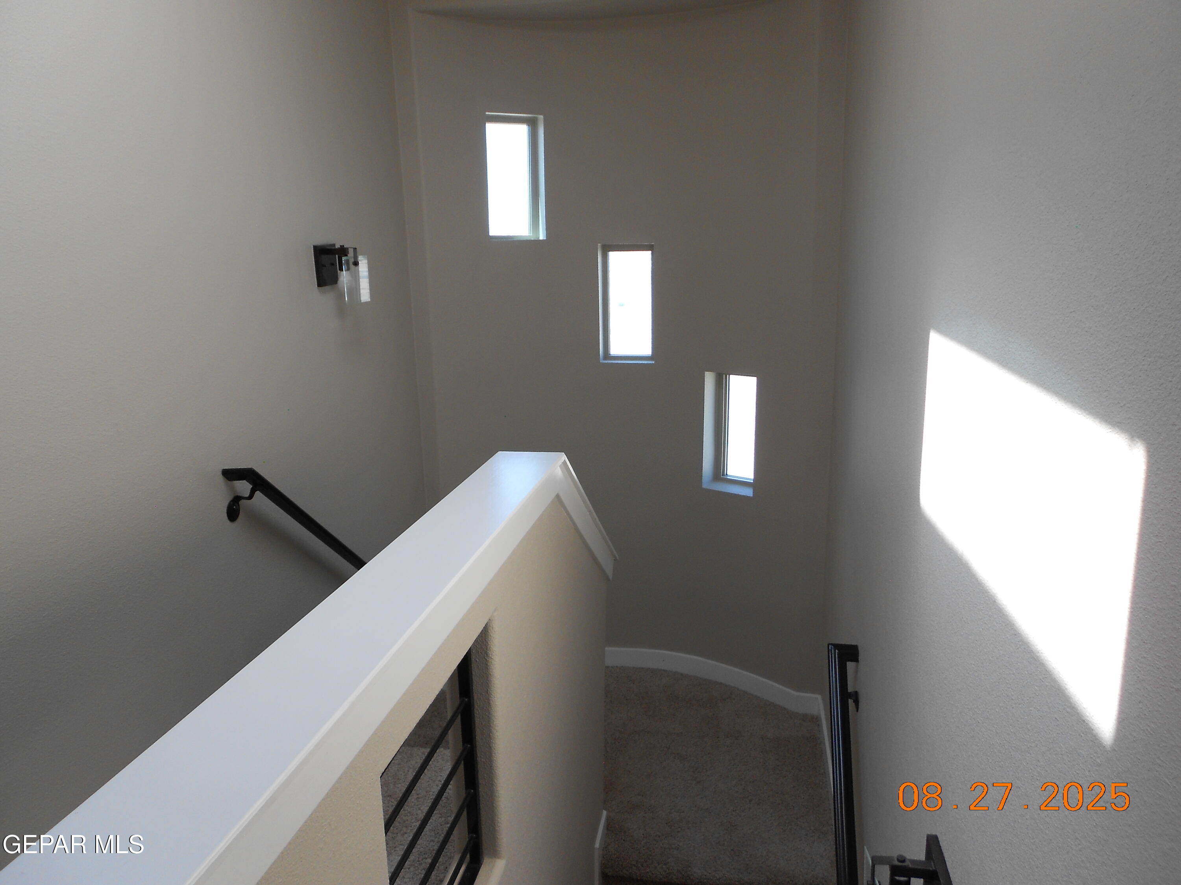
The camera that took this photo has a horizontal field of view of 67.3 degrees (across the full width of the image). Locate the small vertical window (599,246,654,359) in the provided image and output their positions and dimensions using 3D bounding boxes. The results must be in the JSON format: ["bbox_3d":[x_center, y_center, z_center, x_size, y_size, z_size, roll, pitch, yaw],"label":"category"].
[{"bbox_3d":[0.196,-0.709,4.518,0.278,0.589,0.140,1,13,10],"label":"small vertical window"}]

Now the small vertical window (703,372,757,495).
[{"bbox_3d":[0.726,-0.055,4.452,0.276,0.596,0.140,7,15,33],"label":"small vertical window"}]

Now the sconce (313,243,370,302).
[{"bbox_3d":[-0.945,-0.647,3.387,0.140,0.220,0.215,1,13,10],"label":"sconce"}]

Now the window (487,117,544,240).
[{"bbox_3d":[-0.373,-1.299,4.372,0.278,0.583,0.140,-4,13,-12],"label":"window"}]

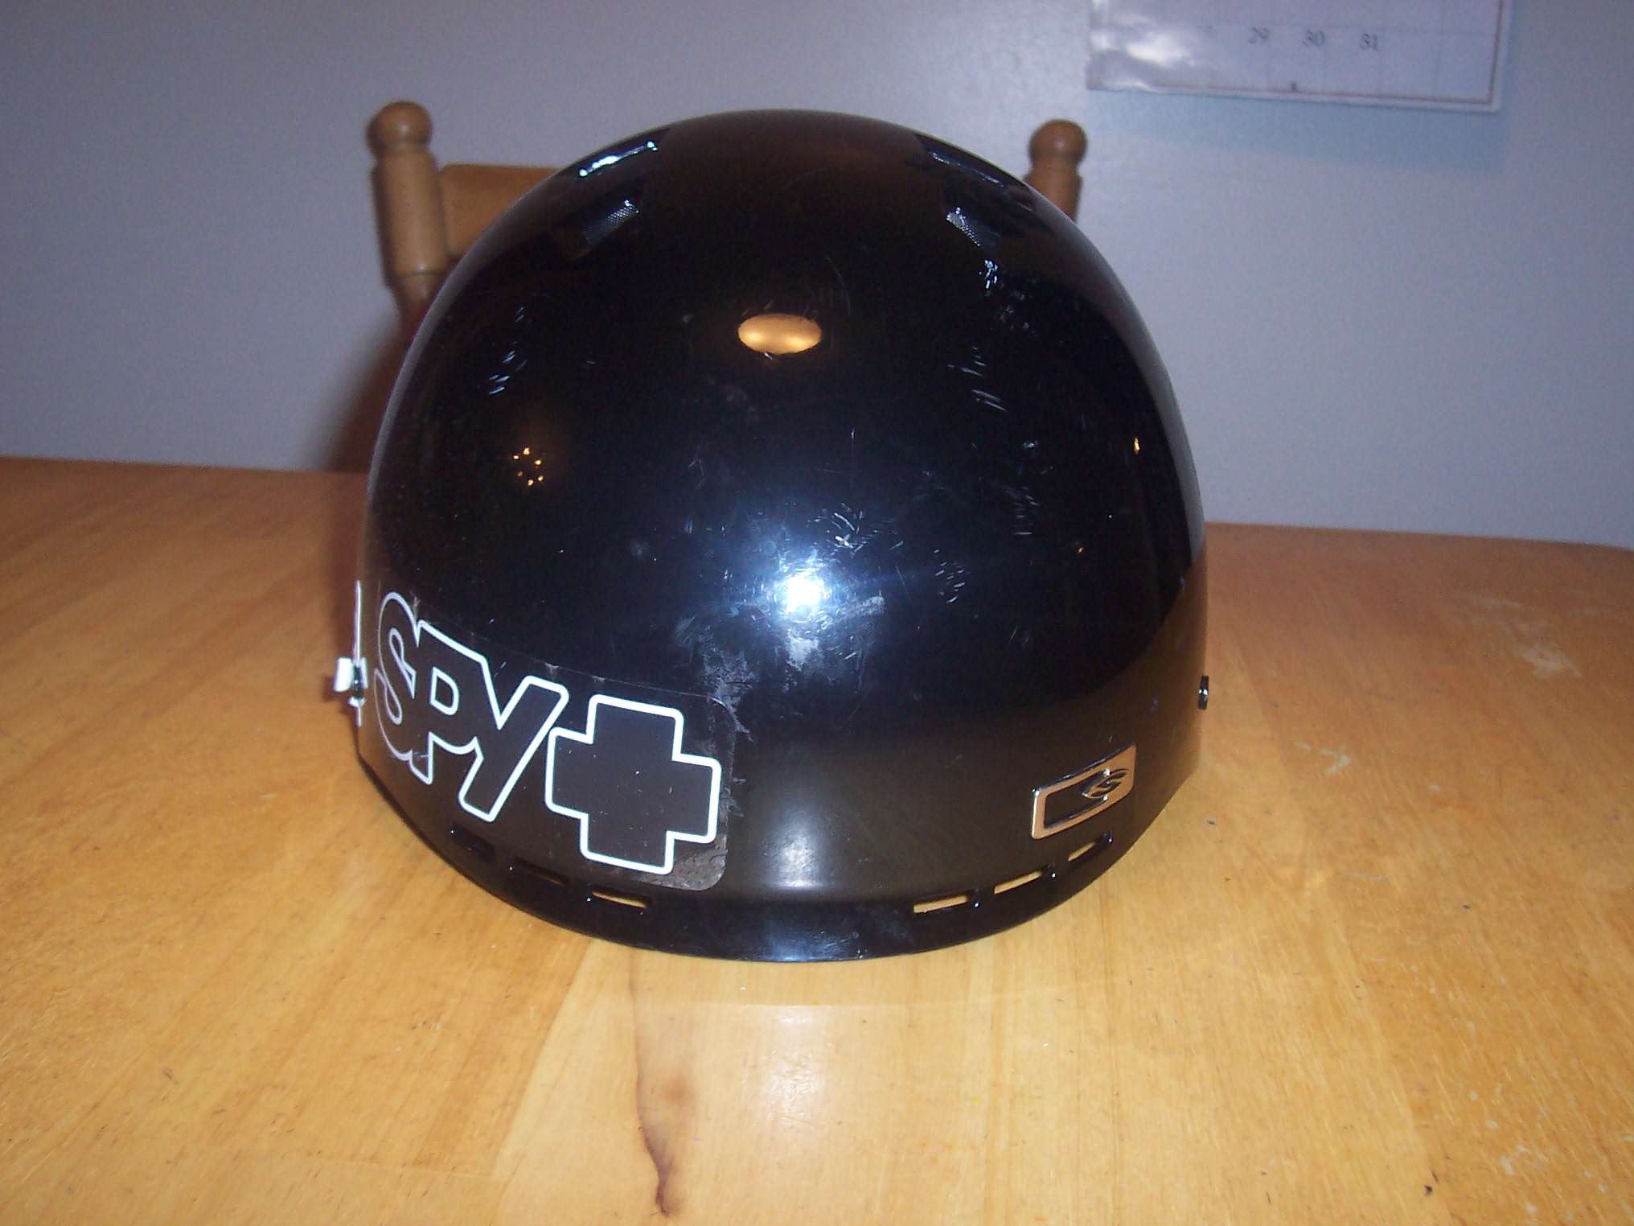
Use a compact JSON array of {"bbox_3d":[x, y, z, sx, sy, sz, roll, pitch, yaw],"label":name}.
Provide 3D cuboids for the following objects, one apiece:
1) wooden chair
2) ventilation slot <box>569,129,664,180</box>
[{"bbox_3d":[-0.034,0.203,0.988,0.452,0.957,0.490,0,13,-9],"label":"wooden chair"},{"bbox_3d":[-0.050,-0.115,0.436,0.025,0.007,0.018,-18,20,5],"label":"ventilation slot"}]

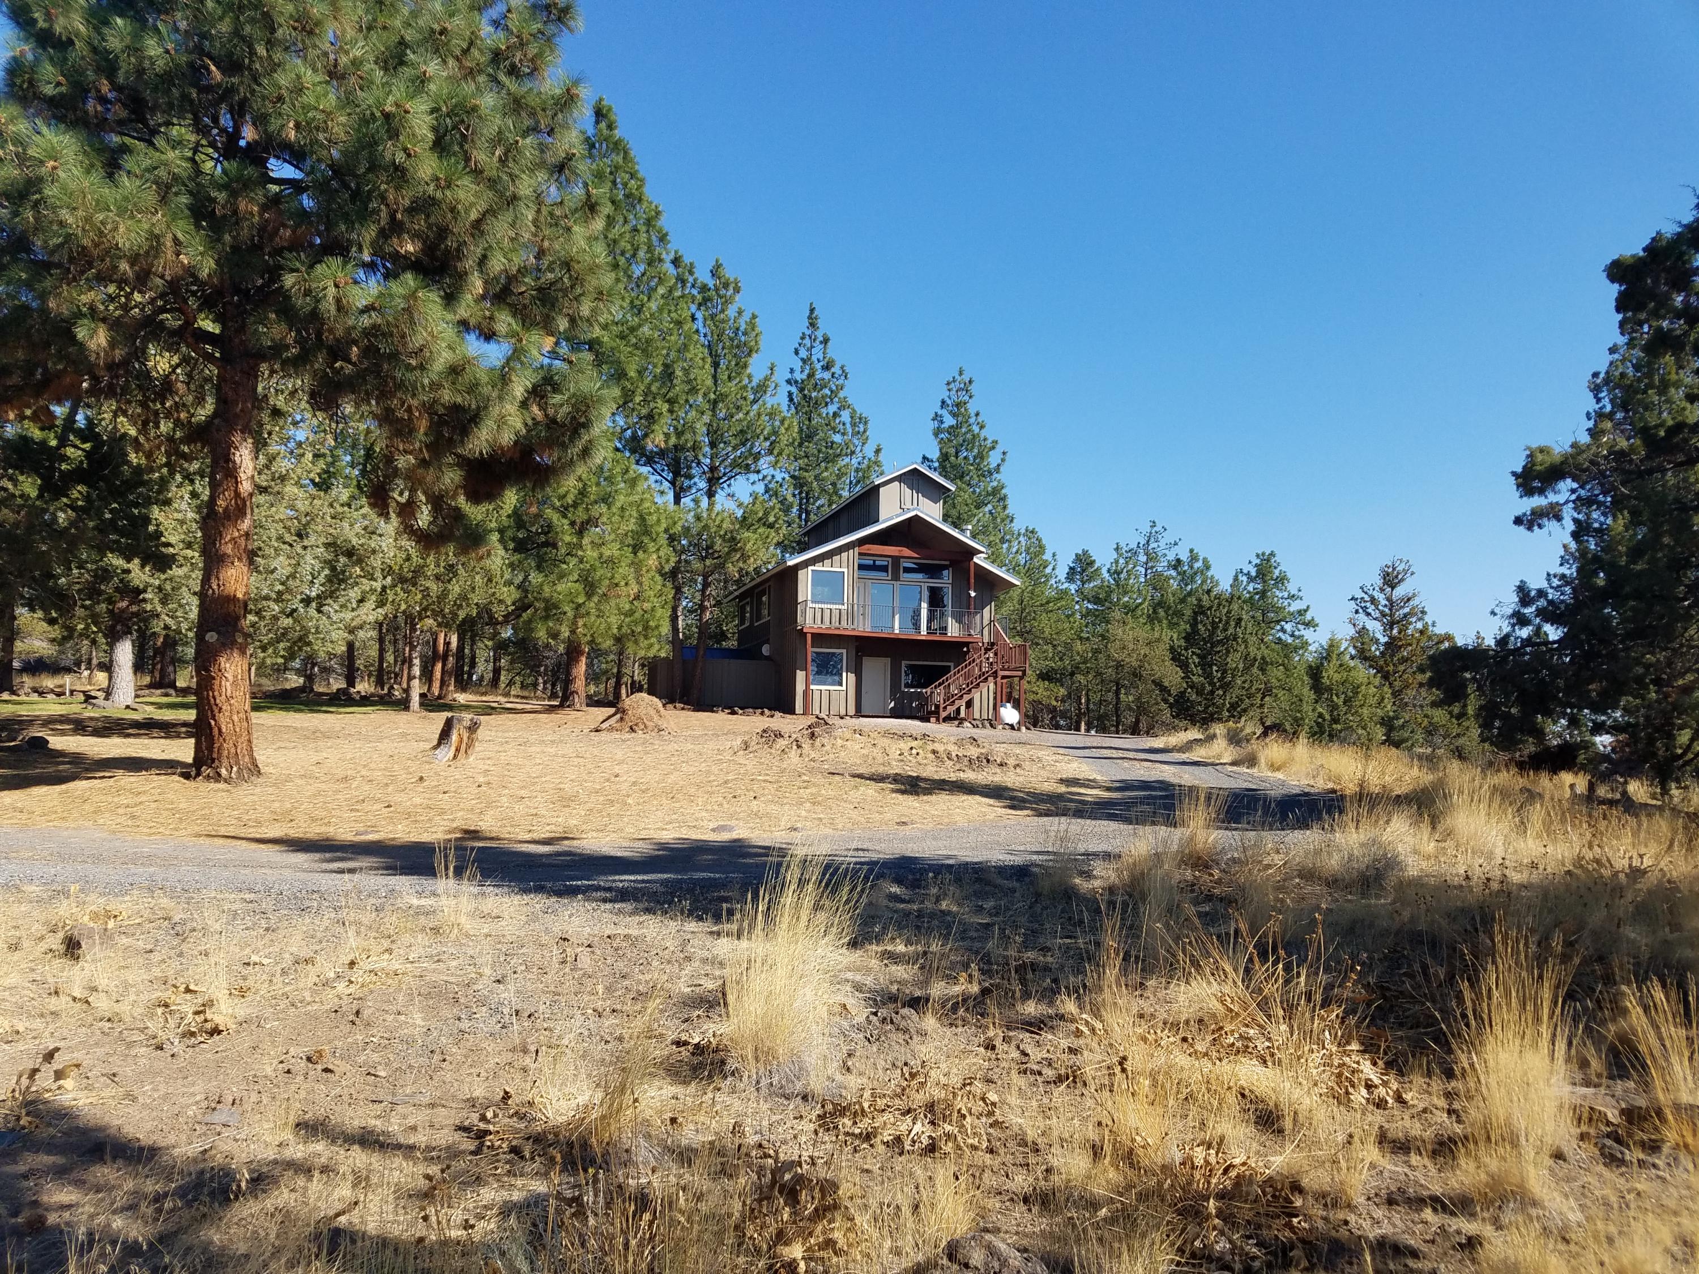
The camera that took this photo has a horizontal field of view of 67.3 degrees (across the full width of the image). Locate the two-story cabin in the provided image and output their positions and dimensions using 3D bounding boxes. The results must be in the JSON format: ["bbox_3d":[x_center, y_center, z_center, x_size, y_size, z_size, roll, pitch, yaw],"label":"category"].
[{"bbox_3d":[0.770,-1.184,49.880,9.800,9.350,11.000,3,-6,-18],"label":"two-story cabin"}]

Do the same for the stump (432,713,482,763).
[{"bbox_3d":[-6.332,1.635,20.600,0.780,0.780,0.760,3,-6,-17],"label":"stump"}]

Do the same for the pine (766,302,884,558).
[{"bbox_3d":[-1.741,-6.283,63.976,5.800,21.600,5.800,1,-6,-2],"label":"pine"}]

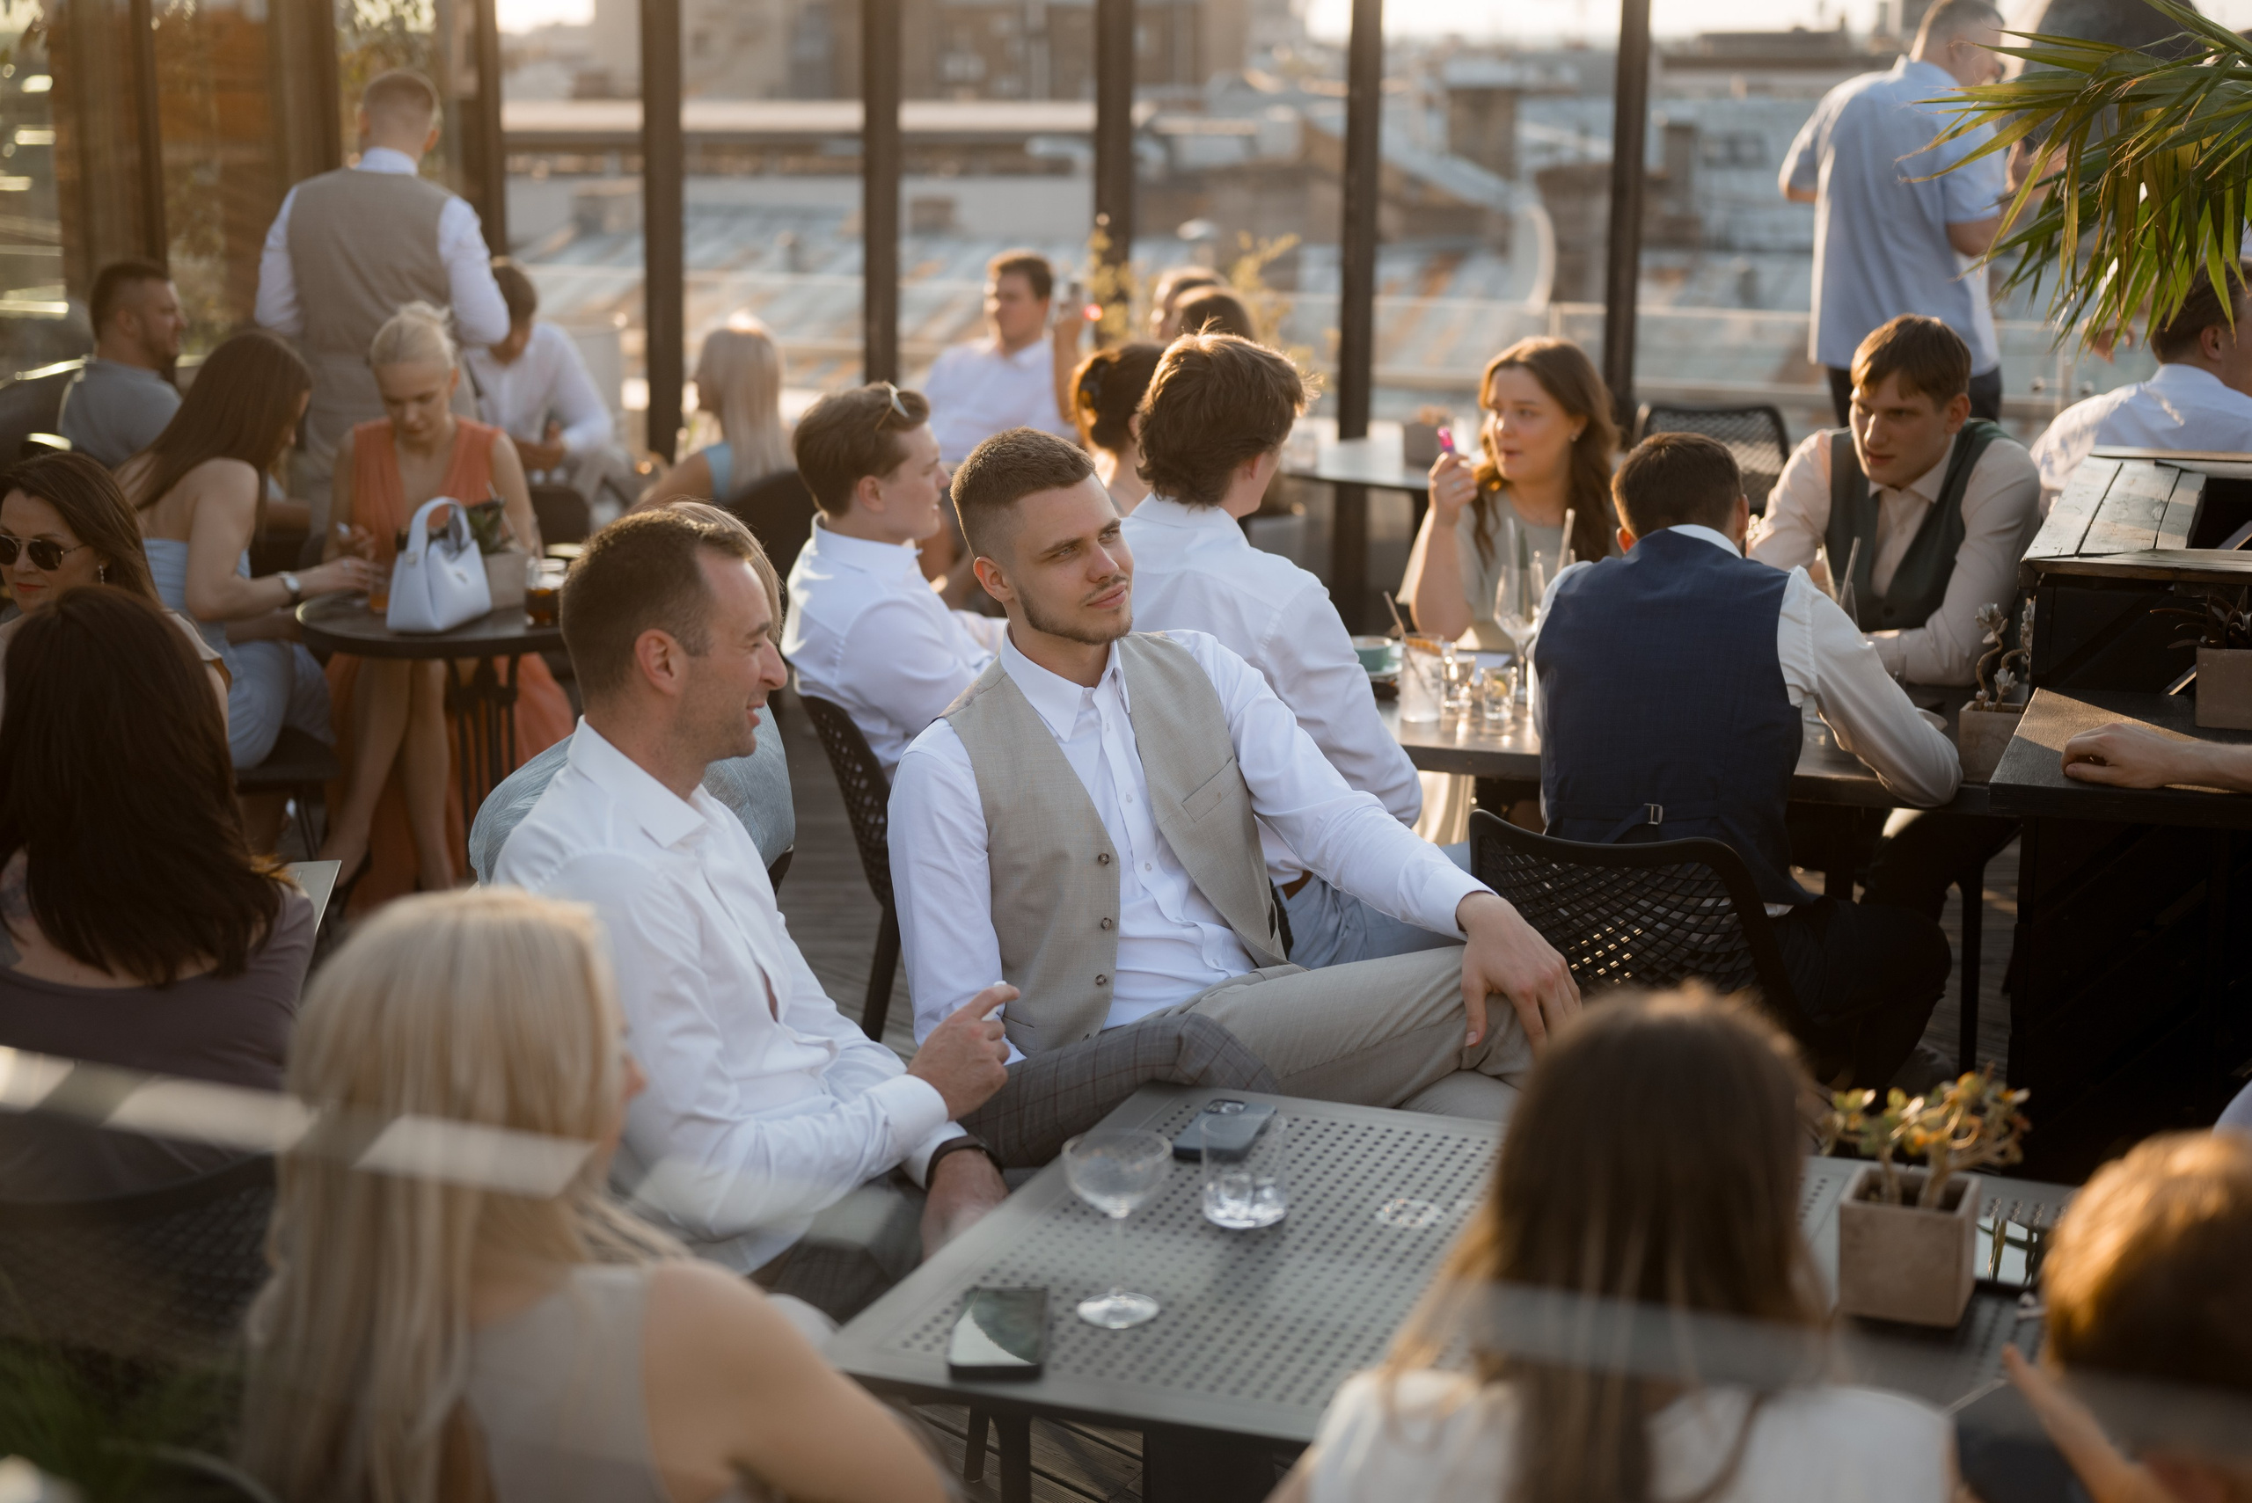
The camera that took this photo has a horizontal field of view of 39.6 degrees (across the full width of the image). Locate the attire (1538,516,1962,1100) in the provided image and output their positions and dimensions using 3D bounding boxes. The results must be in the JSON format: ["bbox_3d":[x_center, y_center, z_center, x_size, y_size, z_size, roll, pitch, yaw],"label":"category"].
[{"bbox_3d":[0.878,0.141,4.480,0.620,0.980,0.720,6,14,27],"label":"attire"}]

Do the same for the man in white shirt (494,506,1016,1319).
[{"bbox_3d":[-0.262,0.420,3.100,0.780,1.300,0.600,4,13,17],"label":"man in white shirt"}]

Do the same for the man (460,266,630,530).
[{"bbox_3d":[-1.367,-0.499,7.400,0.580,1.240,0.720,1,13,7],"label":"man"}]

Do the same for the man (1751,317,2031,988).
[{"bbox_3d":[1.244,-0.045,5.121,0.540,1.320,0.780,4,13,21],"label":"man"}]

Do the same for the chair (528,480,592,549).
[{"bbox_3d":[-1.560,-0.269,7.750,0.500,0.820,0.540,-1,12,0],"label":"chair"}]

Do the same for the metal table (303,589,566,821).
[{"bbox_3d":[-1.235,0.081,6.075,0.690,0.740,0.690,4,13,22],"label":"metal table"}]

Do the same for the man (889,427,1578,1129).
[{"bbox_3d":[0.115,0.330,3.500,0.720,1.300,0.740,-6,14,-23],"label":"man"}]

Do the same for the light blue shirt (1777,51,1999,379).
[{"bbox_3d":[1.850,-1.293,7.581,0.340,0.760,0.510,-12,16,-41],"label":"light blue shirt"}]

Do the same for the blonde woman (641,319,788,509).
[{"bbox_3d":[-0.995,-0.410,7.358,0.740,1.170,0.480,7,14,31],"label":"blonde woman"}]

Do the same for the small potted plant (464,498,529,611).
[{"bbox_3d":[-1.123,-0.353,5.600,0.125,0.200,0.125,5,13,21],"label":"small potted plant"}]

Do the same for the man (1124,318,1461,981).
[{"bbox_3d":[0.233,0.135,4.246,0.540,1.360,0.800,10,16,41],"label":"man"}]

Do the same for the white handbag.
[{"bbox_3d":[-1.310,-0.367,5.980,0.120,0.245,0.225,2,12,15],"label":"white handbag"}]

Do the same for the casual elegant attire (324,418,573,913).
[{"bbox_3d":[-1.378,-0.129,6.253,0.520,1.030,0.660,-1,12,-2],"label":"casual elegant attire"}]

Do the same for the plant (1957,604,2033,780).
[{"bbox_3d":[1.226,-0.086,4.364,0.115,0.245,0.105,4,13,22],"label":"plant"}]

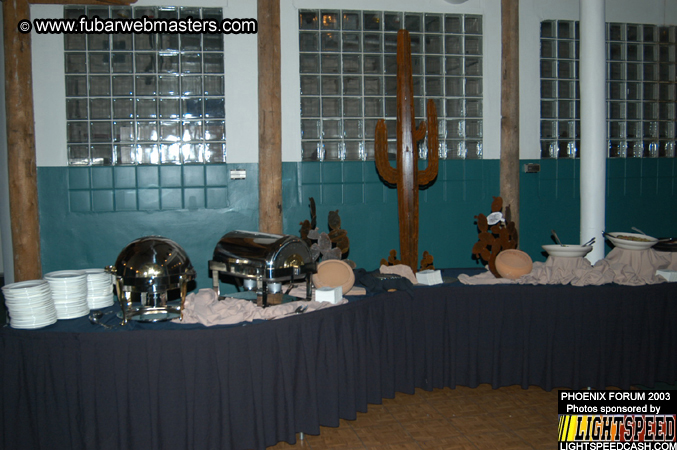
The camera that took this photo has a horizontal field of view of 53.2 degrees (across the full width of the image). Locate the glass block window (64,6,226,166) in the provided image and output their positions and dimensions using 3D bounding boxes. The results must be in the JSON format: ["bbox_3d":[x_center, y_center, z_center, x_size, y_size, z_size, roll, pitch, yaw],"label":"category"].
[{"bbox_3d":[-1.721,-1.244,6.056,1.420,1.420,0.100,-2,5,-11],"label":"glass block window"}]

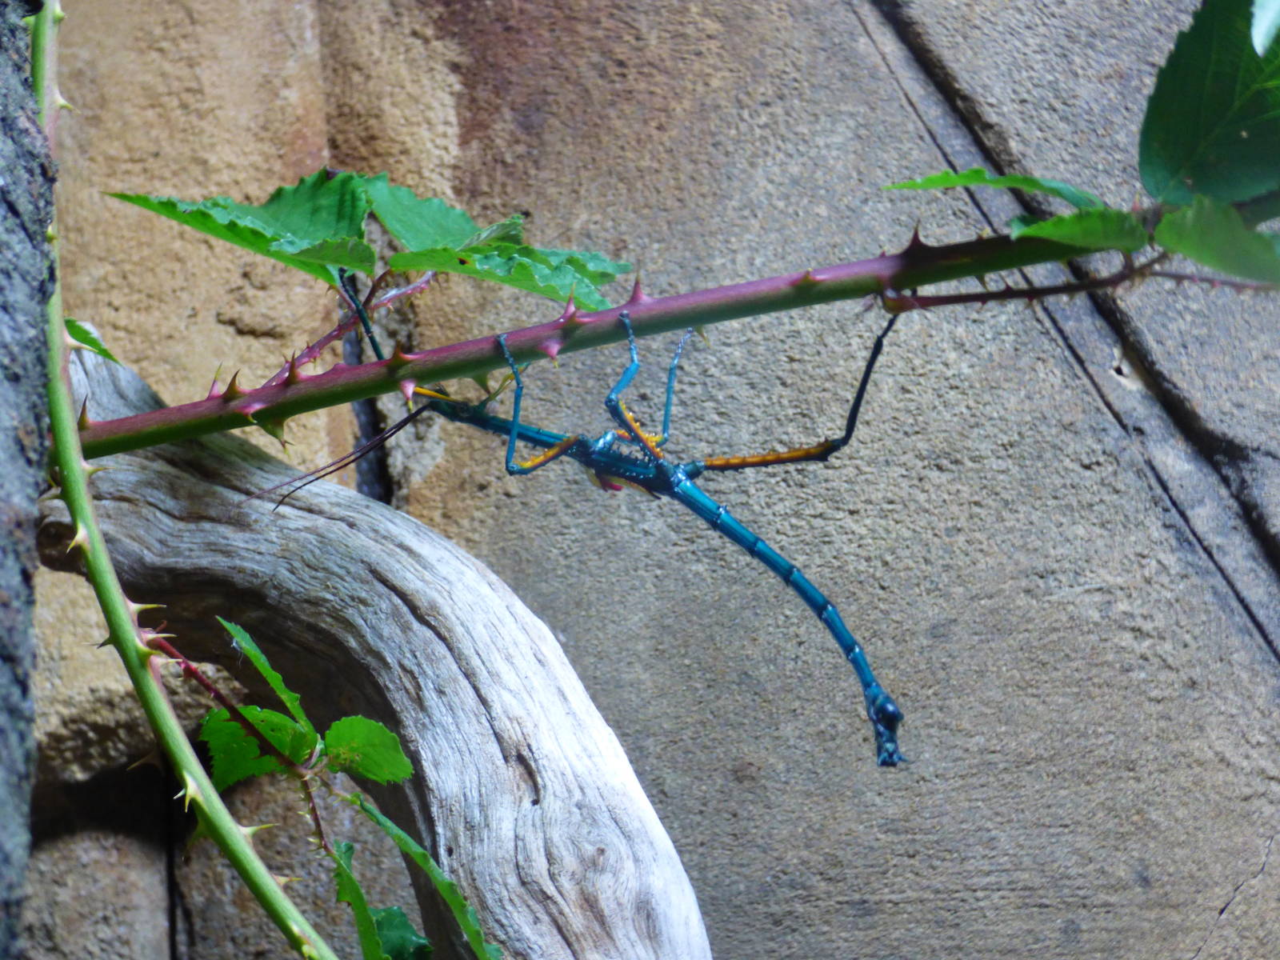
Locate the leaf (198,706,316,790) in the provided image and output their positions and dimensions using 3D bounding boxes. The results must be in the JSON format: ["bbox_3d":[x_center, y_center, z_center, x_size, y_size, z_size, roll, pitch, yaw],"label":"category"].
[{"bbox_3d":[-0.084,0.059,0.855,0.026,0.018,0.012,0,0,0],"label":"leaf"}]

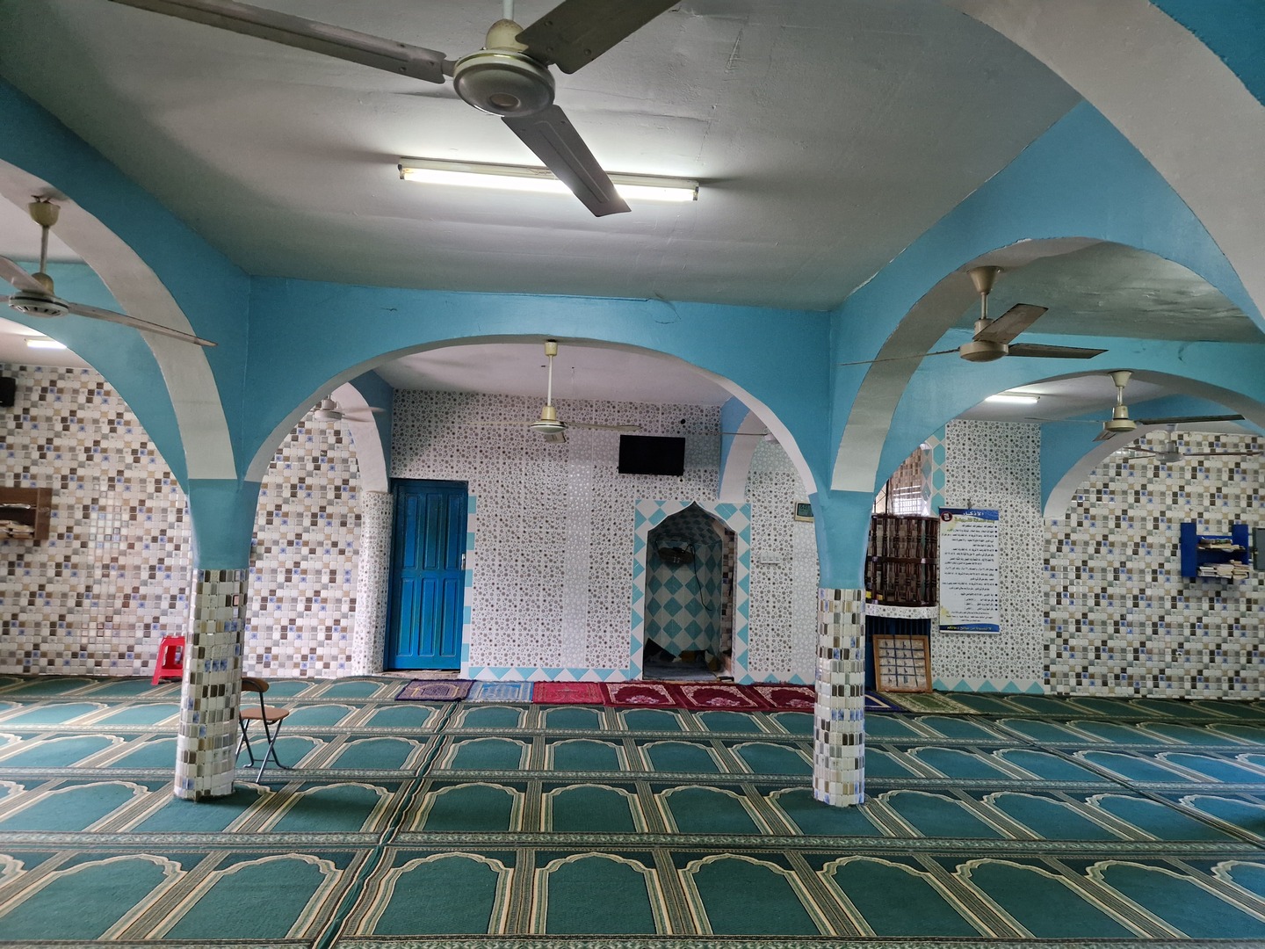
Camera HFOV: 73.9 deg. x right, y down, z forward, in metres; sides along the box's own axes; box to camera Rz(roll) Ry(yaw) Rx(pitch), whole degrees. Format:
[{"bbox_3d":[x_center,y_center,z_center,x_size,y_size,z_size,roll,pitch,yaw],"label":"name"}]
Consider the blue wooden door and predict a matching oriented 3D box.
[{"bbox_3d":[-2.283,1.121,9.340,0.820,2.080,0.090,2,-4,-3],"label":"blue wooden door"}]

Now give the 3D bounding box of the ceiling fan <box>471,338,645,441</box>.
[{"bbox_3d":[-0.527,-0.552,5.485,1.160,0.607,1.060,2,-4,-4],"label":"ceiling fan"}]

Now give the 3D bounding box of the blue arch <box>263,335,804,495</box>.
[{"bbox_3d":[-0.612,-0.398,5.557,3.680,1.000,0.280,2,-4,-3],"label":"blue arch"}]

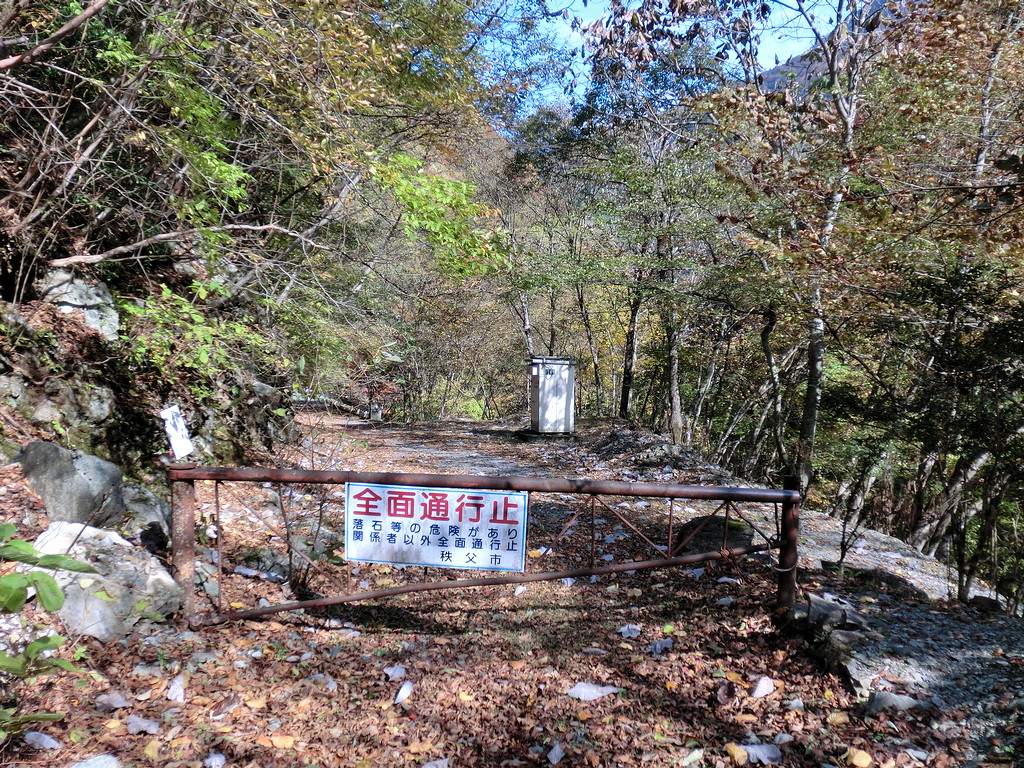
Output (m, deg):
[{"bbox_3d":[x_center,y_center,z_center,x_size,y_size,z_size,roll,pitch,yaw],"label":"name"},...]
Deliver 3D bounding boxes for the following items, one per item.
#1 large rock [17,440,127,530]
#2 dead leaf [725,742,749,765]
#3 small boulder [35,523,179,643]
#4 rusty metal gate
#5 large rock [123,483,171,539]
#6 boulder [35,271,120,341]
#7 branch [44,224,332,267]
[{"bbox_3d":[-3.031,0.712,5.700,0.680,0.550,0.600,-1,3,-17],"label":"large rock"},{"bbox_3d":[0.922,1.521,3.400,0.075,0.050,0.100,-1,3,-27],"label":"dead leaf"},{"bbox_3d":[-2.491,1.222,5.100,0.850,0.600,0.700,-1,3,-11],"label":"small boulder"},{"bbox_3d":[-0.266,1.029,5.060,3.870,1.000,0.150,0,3,9],"label":"rusty metal gate"},{"bbox_3d":[-2.574,0.908,5.850,0.360,0.360,0.360,-1,3,-11],"label":"large rock"},{"bbox_3d":[-4.092,-0.758,7.800,0.750,0.600,0.550,-1,3,-22],"label":"boulder"},{"bbox_3d":[-3.124,-1.328,8.000,2.650,0.380,0.600,0,3,-9],"label":"branch"}]

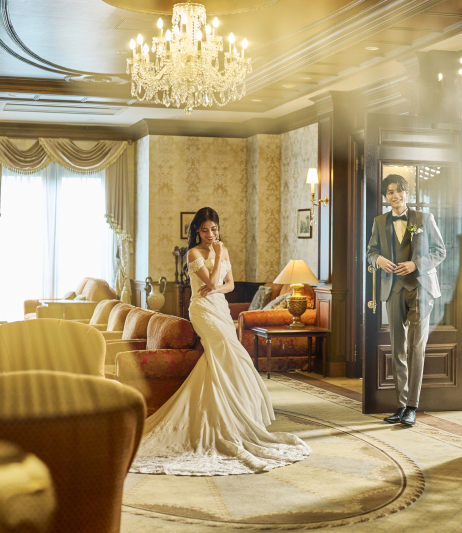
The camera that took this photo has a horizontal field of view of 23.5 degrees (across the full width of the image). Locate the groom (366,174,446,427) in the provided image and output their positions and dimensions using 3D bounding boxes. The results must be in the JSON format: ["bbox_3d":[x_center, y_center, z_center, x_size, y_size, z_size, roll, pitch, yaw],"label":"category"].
[{"bbox_3d":[1.279,0.225,8.181,0.580,1.800,0.420,1,1,16],"label":"groom"}]

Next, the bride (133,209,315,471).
[{"bbox_3d":[-0.064,0.367,6.820,1.200,1.530,1.500,0,1,-20],"label":"bride"}]

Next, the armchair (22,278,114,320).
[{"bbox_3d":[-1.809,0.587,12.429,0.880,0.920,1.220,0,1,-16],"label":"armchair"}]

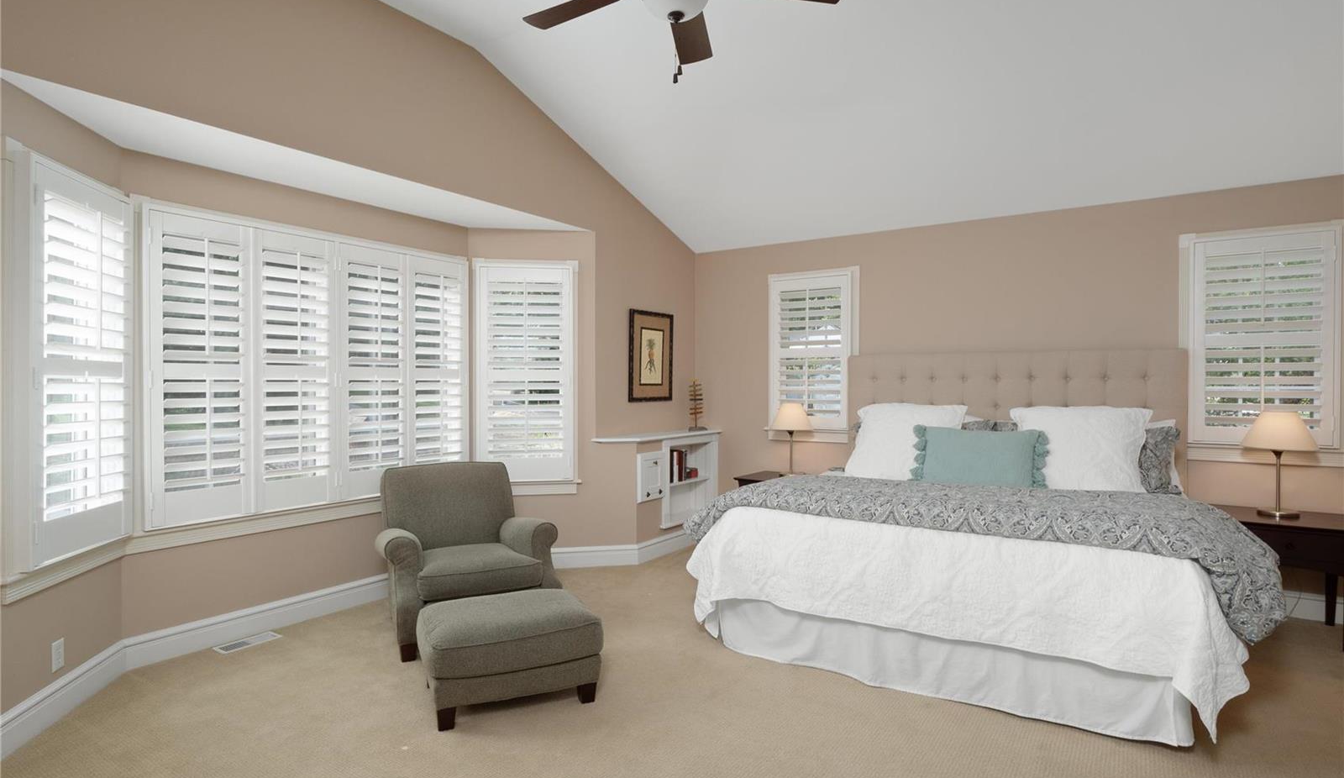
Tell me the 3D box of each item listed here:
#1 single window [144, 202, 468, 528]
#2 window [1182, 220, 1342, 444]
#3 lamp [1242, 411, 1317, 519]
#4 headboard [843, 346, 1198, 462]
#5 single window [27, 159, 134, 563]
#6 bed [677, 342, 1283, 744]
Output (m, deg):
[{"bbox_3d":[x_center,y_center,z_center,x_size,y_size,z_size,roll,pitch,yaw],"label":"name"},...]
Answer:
[{"bbox_3d":[-1.927,-0.114,3.820,0.100,1.499,1.793,0,1,35],"label":"single window"},{"bbox_3d":[3.322,-0.282,3.793,0.644,1.219,0.075,0,1,33],"label":"window"},{"bbox_3d":[3.323,0.401,3.681,0.310,0.575,0.310,0,0,32],"label":"lamp"},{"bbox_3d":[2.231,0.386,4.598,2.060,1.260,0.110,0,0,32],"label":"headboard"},{"bbox_3d":[-2.439,-0.103,2.763,0.070,1.530,0.640,0,0,-11],"label":"single window"},{"bbox_3d":[1.625,0.532,3.794,2.380,1.540,2.120,0,0,32],"label":"bed"}]

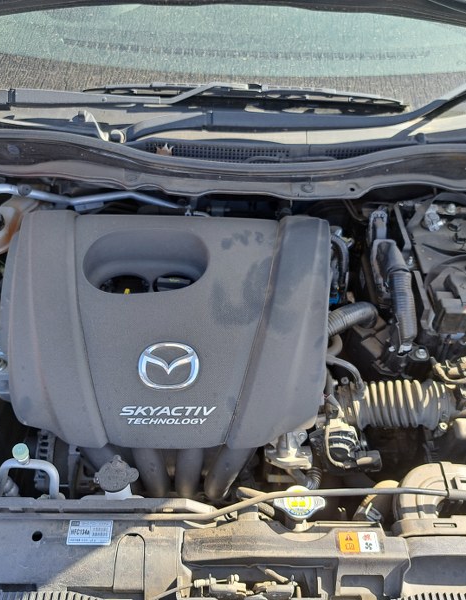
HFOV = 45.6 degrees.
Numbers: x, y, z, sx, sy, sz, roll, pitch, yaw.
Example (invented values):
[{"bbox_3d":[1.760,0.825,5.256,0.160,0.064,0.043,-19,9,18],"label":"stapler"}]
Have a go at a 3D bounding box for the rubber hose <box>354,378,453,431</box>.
[{"bbox_3d":[0.275,0.169,0.895,0.170,0.078,0.078,1,46,-1],"label":"rubber hose"}]

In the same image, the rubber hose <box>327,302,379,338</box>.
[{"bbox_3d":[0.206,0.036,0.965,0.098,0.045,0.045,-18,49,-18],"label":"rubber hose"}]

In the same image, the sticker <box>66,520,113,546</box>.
[{"bbox_3d":[-0.189,0.307,0.730,0.058,0.002,0.033,1,61,-1],"label":"sticker"}]

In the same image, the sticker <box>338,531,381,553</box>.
[{"bbox_3d":[0.164,0.314,0.720,0.053,0.002,0.028,1,61,-1],"label":"sticker"}]

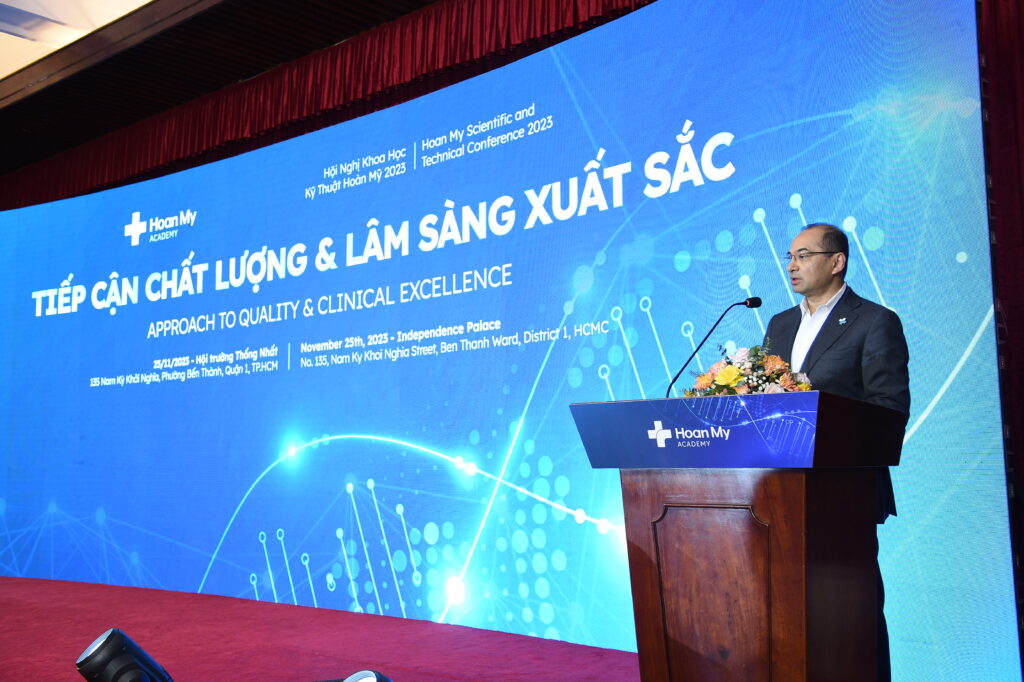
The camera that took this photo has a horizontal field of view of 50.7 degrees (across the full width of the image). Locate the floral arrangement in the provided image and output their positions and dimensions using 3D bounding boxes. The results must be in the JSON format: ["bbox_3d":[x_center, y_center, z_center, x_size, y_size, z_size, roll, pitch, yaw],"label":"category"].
[{"bbox_3d":[0.668,0.100,3.080,0.380,0.195,0.270,-7,-9,43],"label":"floral arrangement"}]

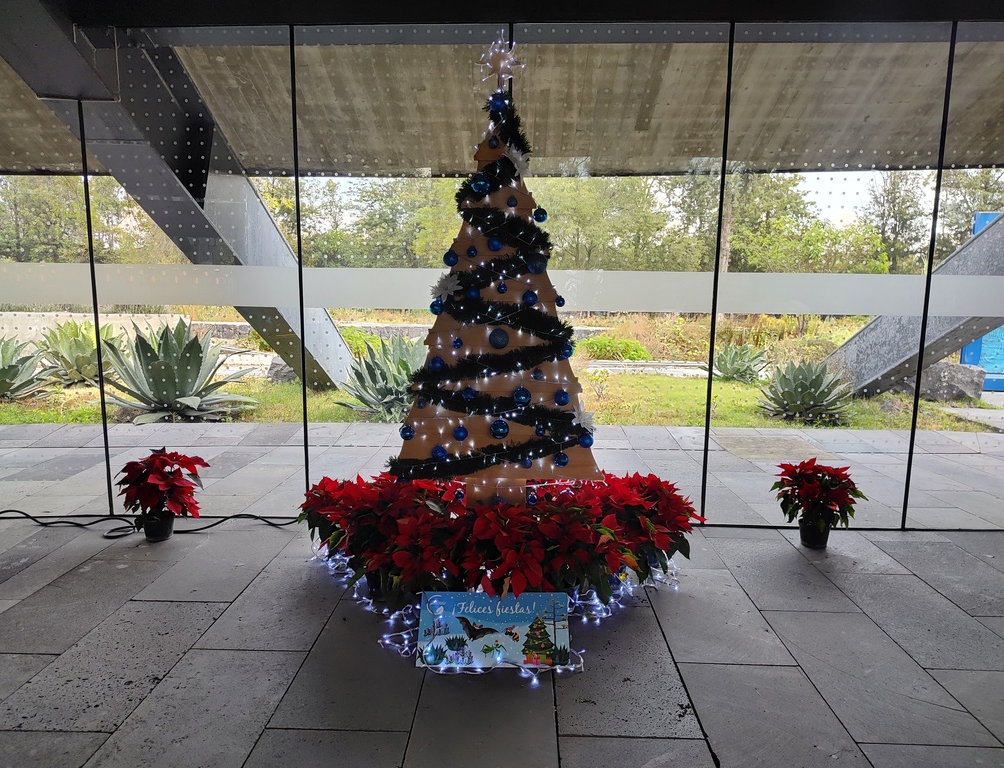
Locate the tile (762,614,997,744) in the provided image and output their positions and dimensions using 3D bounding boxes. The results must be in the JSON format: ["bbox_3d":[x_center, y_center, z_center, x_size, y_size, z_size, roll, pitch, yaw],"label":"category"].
[{"bbox_3d":[1.419,1.131,2.693,0.469,0.020,0.923,1,8,2],"label":"tile"}]

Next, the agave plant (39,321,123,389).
[{"bbox_3d":[-5.862,-0.441,9.583,1.149,0.874,1.116,1,8,2],"label":"agave plant"}]

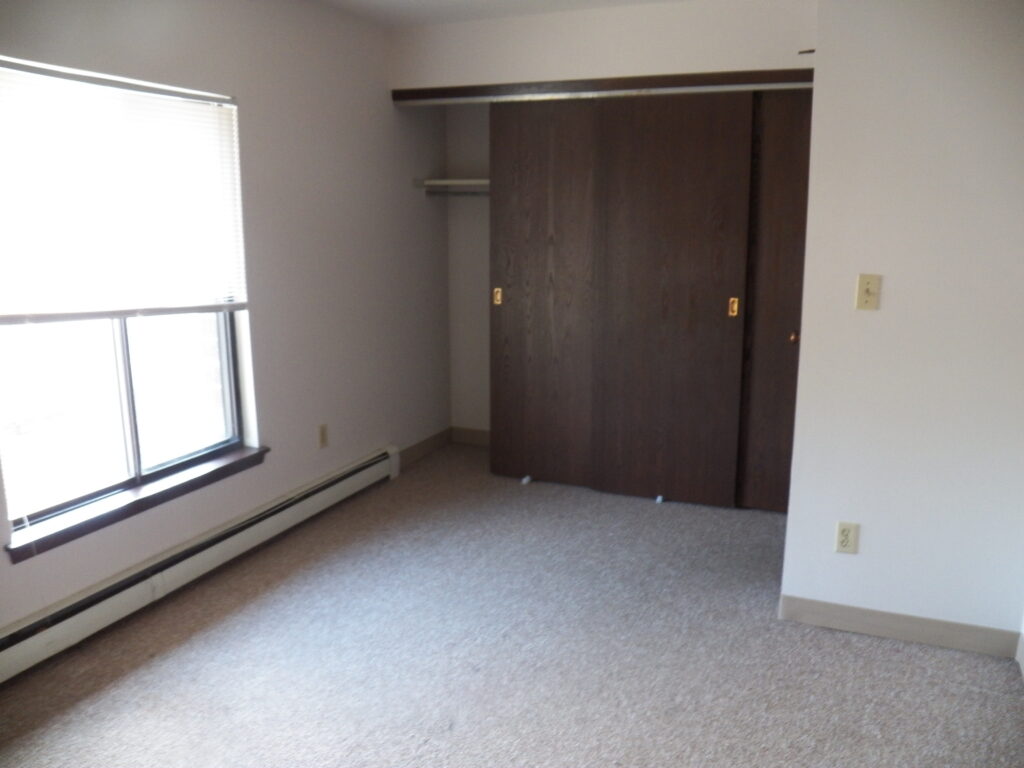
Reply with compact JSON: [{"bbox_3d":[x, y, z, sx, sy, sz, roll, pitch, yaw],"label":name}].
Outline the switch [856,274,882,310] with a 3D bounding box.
[{"bbox_3d":[1.162,-0.297,2.693,0.071,0.115,0.014,5,12,22],"label":"switch"}]

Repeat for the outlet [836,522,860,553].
[{"bbox_3d":[1.161,0.534,2.863,0.071,0.115,0.009,5,12,22],"label":"outlet"}]

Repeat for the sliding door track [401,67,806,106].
[{"bbox_3d":[0.390,-1.433,4.031,2.186,0.076,0.070,5,12,22],"label":"sliding door track"}]

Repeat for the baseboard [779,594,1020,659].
[{"bbox_3d":[1.312,0.829,2.852,0.737,0.094,0.016,5,12,22],"label":"baseboard"}]

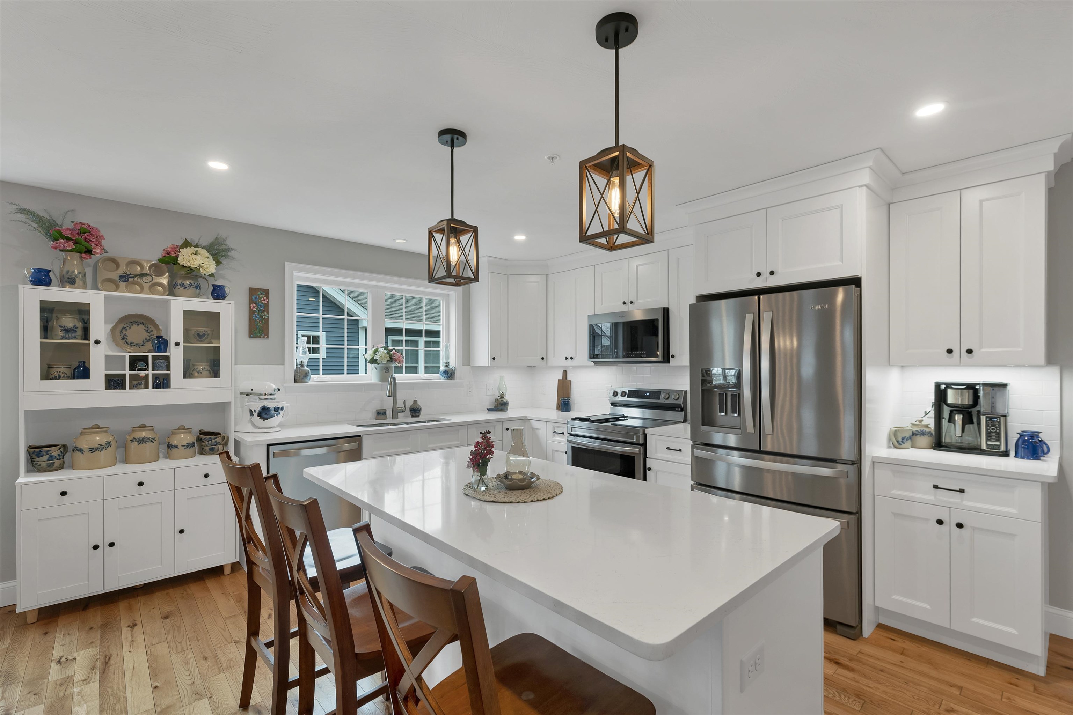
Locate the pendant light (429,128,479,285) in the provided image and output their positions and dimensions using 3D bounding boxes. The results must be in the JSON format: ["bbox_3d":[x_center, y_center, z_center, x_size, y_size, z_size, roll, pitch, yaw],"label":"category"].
[{"bbox_3d":[-0.373,-0.677,2.014,0.162,0.676,0.162,0,-1,-42],"label":"pendant light"}]

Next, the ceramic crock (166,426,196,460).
[{"bbox_3d":[-2.349,0.556,2.959,0.155,0.215,0.148,0,-1,-42],"label":"ceramic crock"}]

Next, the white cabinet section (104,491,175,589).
[{"bbox_3d":[-2.581,1.122,2.904,0.329,0.535,0.378,1,-1,-42],"label":"white cabinet section"}]

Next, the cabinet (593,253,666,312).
[{"bbox_3d":[0.916,-0.616,3.948,0.330,0.465,0.757,1,-1,-44],"label":"cabinet"}]

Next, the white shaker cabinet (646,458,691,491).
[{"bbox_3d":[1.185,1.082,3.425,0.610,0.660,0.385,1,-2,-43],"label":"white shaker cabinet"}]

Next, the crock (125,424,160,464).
[{"bbox_3d":[-2.523,0.547,2.860,0.167,0.240,0.164,1,-1,-42],"label":"crock"}]

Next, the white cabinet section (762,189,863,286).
[{"bbox_3d":[1.795,-0.670,2.750,0.602,0.479,0.460,1,-1,-42],"label":"white cabinet section"}]

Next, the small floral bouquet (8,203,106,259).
[{"bbox_3d":[-2.753,-0.722,2.575,0.380,0.300,0.260,0,-1,-42],"label":"small floral bouquet"}]

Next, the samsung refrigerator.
[{"bbox_3d":[1.584,0.537,2.859,0.790,1.785,0.908,1,-2,-43],"label":"samsung refrigerator"}]

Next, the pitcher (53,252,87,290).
[{"bbox_3d":[-2.798,-0.509,2.680,0.157,0.258,0.119,1,-1,-44],"label":"pitcher"}]

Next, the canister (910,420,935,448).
[{"bbox_3d":[2.218,0.436,2.571,0.112,0.160,0.112,1,-2,-43],"label":"canister"}]

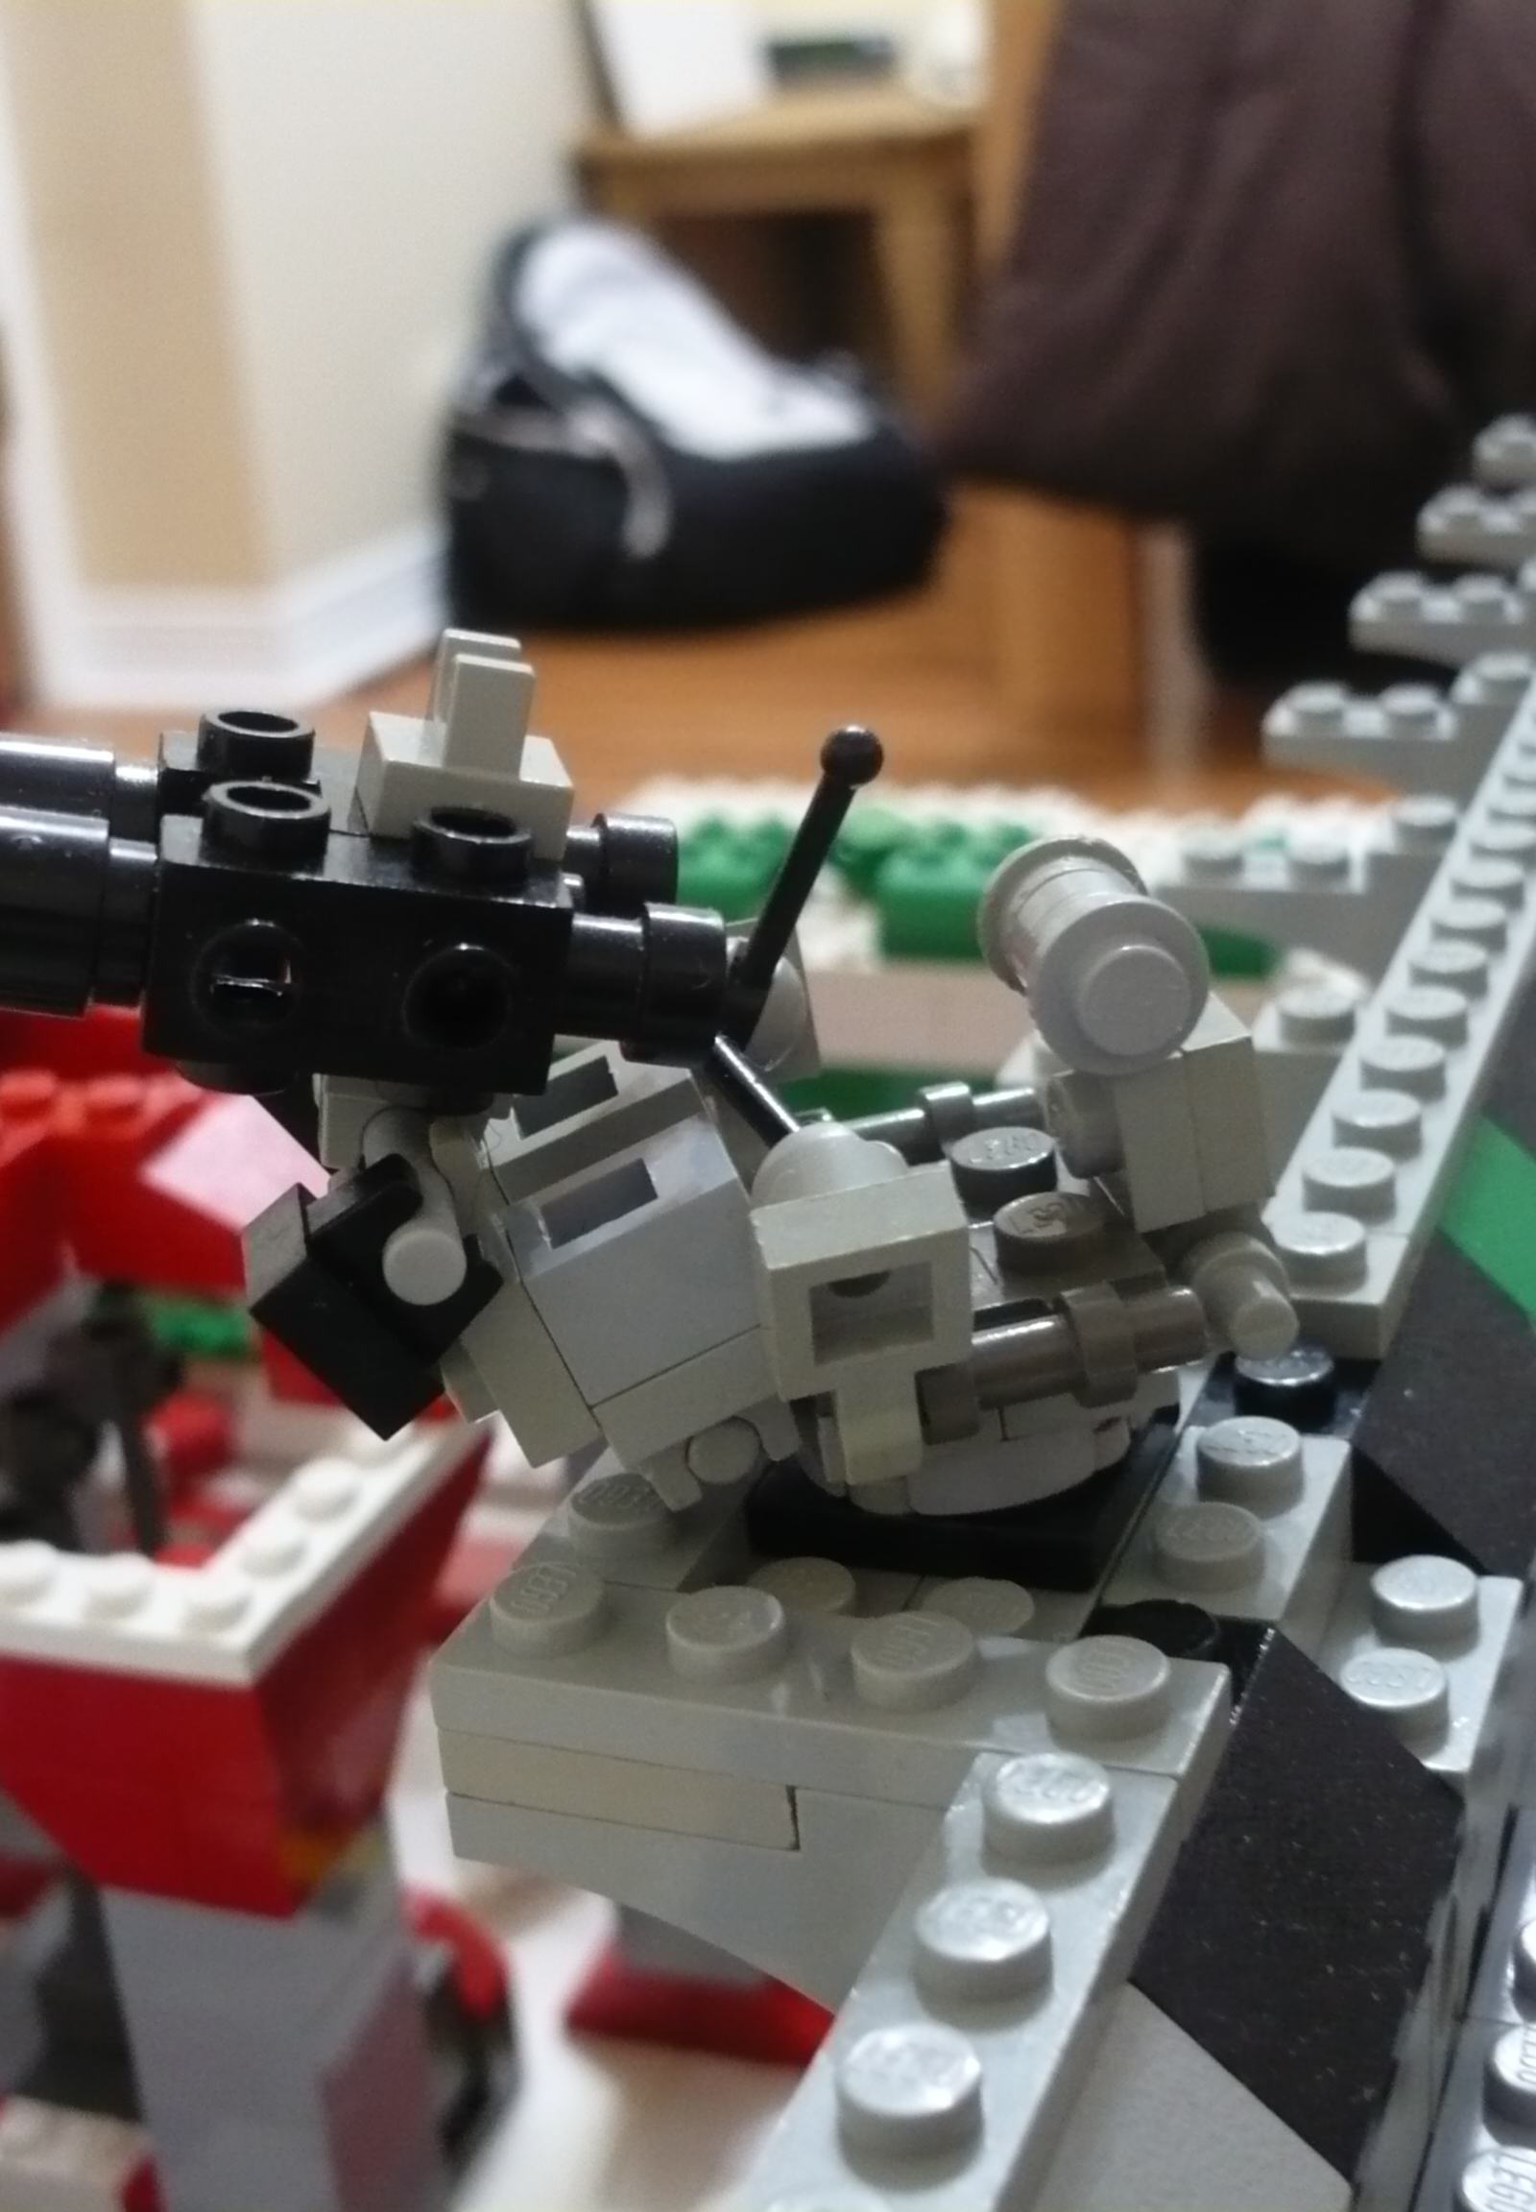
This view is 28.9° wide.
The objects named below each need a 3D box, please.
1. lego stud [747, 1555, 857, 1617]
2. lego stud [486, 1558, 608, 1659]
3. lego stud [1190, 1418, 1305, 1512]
[{"bbox_3d":[0.002,0.022,0.130,0.005,0.002,0.005,-5,22,2],"label":"lego stud"},{"bbox_3d":[-0.009,0.021,0.126,0.005,0.002,0.005,-6,22,2],"label":"lego stud"},{"bbox_3d":[0.022,0.016,0.138,0.005,0.002,0.005,3,24,22],"label":"lego stud"}]

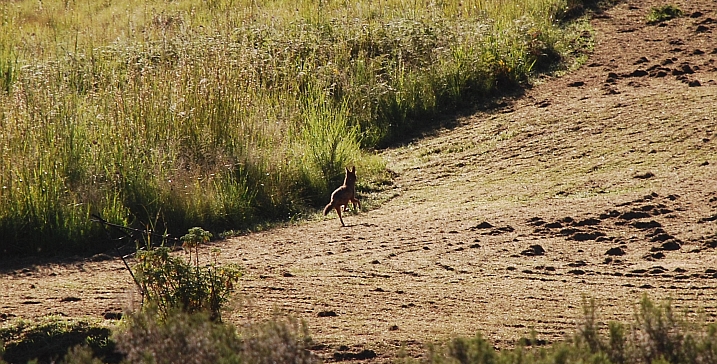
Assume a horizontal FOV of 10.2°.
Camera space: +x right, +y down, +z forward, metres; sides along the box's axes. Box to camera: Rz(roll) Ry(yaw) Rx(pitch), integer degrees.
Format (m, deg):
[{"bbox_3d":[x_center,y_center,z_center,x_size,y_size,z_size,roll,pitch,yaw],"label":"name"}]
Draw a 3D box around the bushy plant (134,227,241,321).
[{"bbox_3d":[-1.783,0.964,42.000,1.100,1.020,1.000,0,7,0],"label":"bushy plant"}]

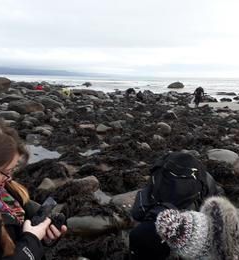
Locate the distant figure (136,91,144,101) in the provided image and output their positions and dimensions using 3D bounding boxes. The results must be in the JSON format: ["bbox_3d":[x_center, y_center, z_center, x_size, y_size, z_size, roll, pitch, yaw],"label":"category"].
[{"bbox_3d":[1.959,-3.160,25.000,0.580,0.900,0.650,4,12,17],"label":"distant figure"}]

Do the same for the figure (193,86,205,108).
[{"bbox_3d":[6.154,-2.553,21.000,0.680,1.580,0.500,0,11,-3],"label":"figure"}]

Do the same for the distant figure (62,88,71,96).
[{"bbox_3d":[-5.288,-3.722,27.000,0.700,0.900,0.600,7,13,29],"label":"distant figure"}]

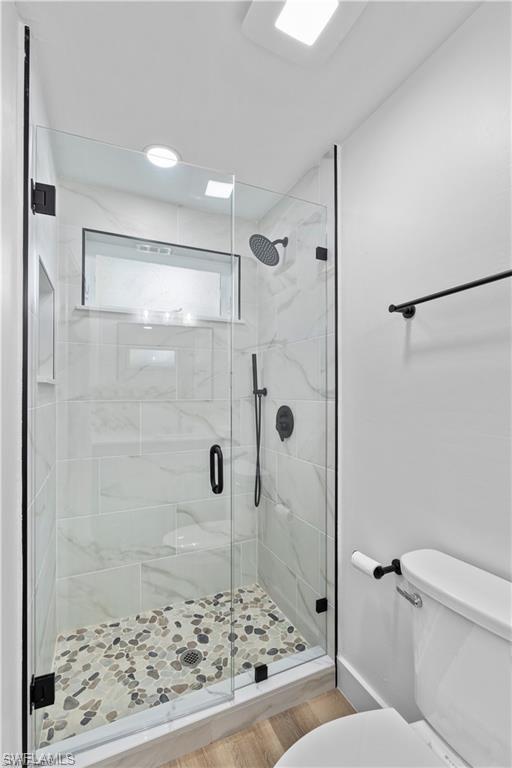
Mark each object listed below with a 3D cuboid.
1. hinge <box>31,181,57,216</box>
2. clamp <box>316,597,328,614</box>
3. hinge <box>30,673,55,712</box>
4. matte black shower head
[{"bbox_3d":[-0.681,-0.587,1.096,0.067,0.093,0.046,0,-1,-25],"label":"hinge"},{"bbox_3d":[0.297,0.987,1.530,0.052,0.051,0.028,0,-1,-25],"label":"clamp"},{"bbox_3d":[-0.676,0.971,1.080,0.067,0.093,0.046,0,-1,-25],"label":"hinge"},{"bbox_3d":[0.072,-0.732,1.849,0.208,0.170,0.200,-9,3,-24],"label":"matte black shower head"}]

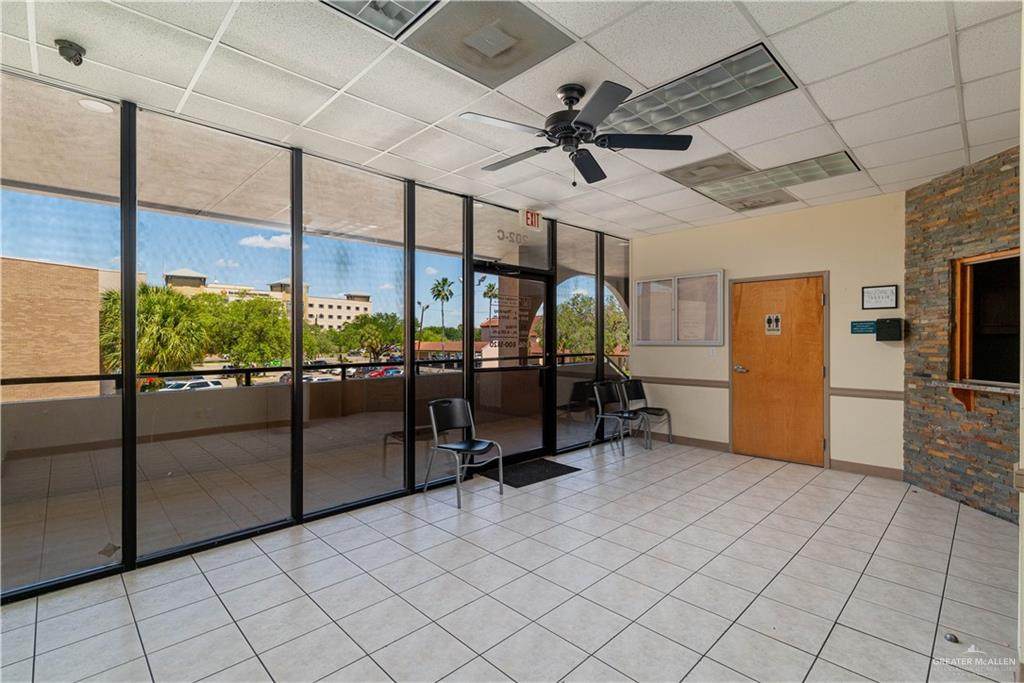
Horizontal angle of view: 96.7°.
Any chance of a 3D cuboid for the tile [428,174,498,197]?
[{"bbox_3d":[-0.411,-1.447,4.230,0.606,0.020,0.329,0,0,-44],"label":"tile"}]

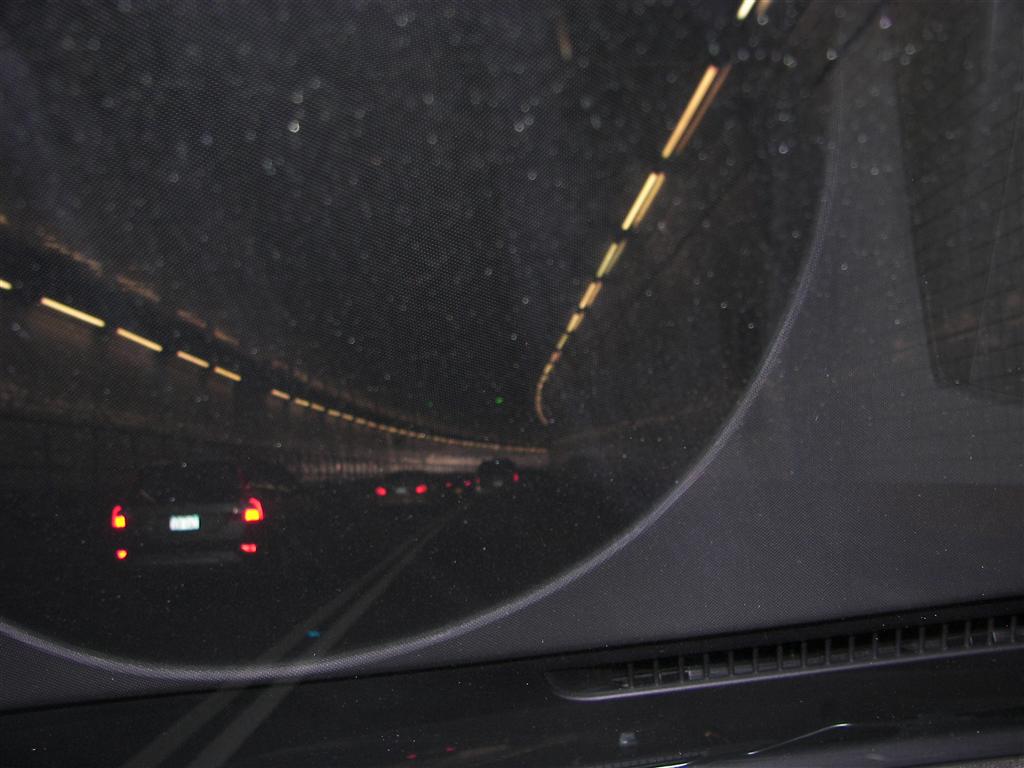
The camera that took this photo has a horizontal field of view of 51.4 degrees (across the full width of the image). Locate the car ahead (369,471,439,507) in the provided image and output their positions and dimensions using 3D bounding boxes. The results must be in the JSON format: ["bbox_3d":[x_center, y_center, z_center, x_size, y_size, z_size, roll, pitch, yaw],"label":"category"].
[{"bbox_3d":[-3.096,3.502,33.569,1.800,1.470,4.600,-4,-5,3],"label":"car ahead"}]

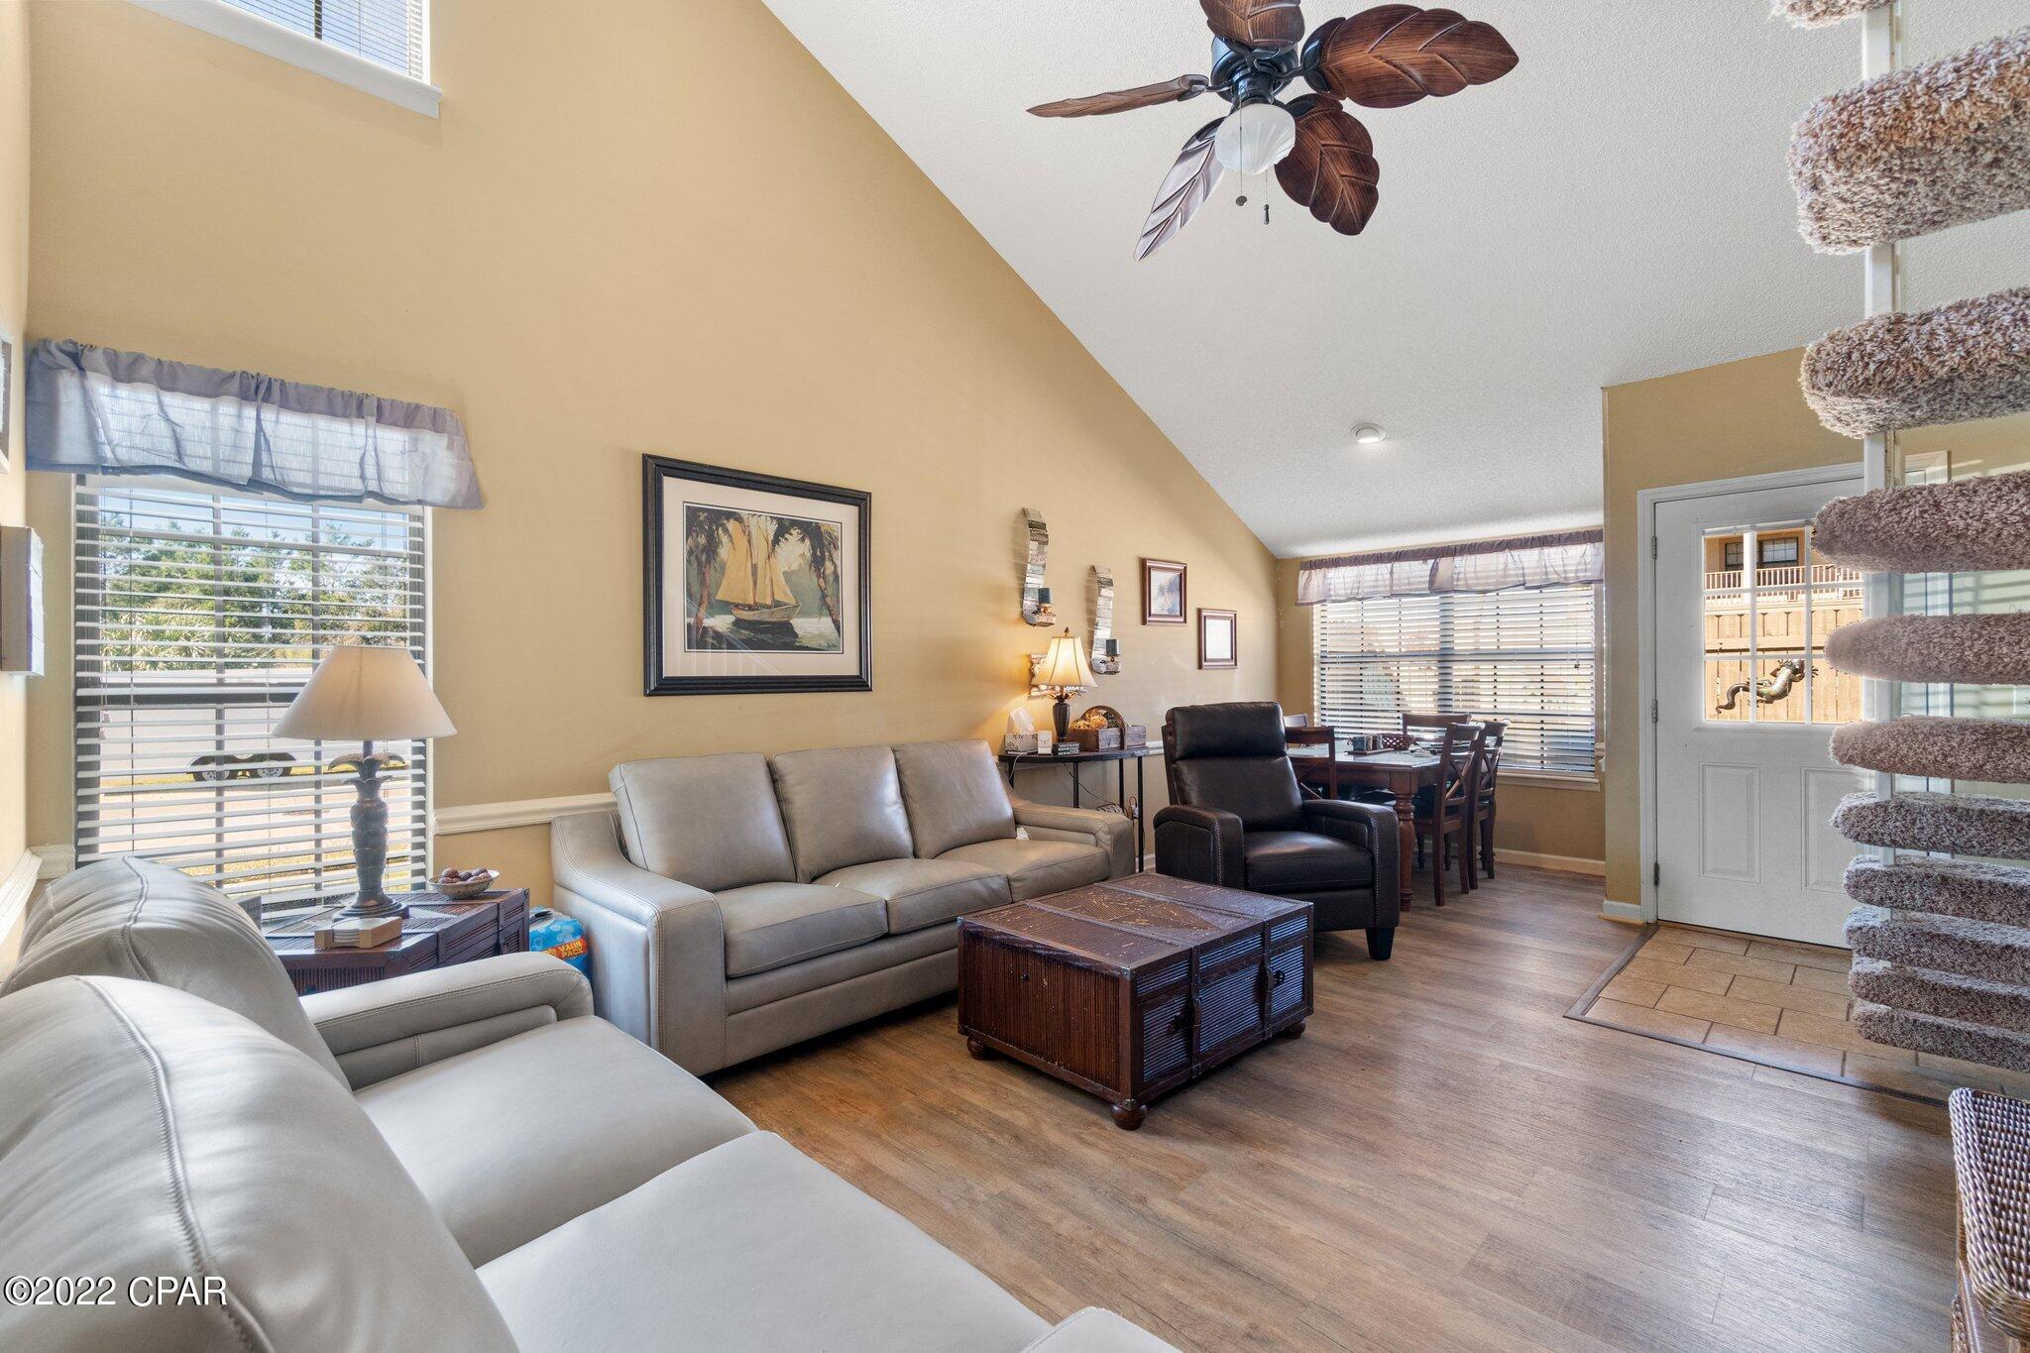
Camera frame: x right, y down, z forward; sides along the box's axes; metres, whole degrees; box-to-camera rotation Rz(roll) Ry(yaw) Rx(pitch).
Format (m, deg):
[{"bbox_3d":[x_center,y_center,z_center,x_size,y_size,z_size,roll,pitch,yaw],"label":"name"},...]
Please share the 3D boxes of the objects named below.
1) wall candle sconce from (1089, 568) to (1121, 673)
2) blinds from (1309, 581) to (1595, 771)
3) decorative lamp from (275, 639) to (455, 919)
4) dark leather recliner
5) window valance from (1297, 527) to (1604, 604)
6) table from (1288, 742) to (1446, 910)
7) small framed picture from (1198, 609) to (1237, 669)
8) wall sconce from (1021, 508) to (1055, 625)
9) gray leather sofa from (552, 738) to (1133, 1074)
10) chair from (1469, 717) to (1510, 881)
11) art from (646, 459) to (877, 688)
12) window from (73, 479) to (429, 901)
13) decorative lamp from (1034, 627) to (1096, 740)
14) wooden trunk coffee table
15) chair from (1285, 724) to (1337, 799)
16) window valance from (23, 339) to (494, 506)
[{"bbox_3d":[0.542,-0.326,4.975,0.145,0.635,0.130,0,0,-44],"label":"wall candle sconce"},{"bbox_3d":[2.883,-0.064,5.725,0.060,1.330,1.760,0,0,-44],"label":"blinds"},{"bbox_3d":[-1.799,0.276,2.345,0.410,0.755,0.410,0,0,-43],"label":"decorative lamp"},{"bbox_3d":[1.161,0.675,3.966,0.830,1.090,0.890,0,0,-10],"label":"dark leather recliner"},{"bbox_3d":[2.838,-0.708,5.661,0.090,0.325,2.040,0,0,-43],"label":"window valance"},{"bbox_3d":[2.186,0.837,5.075,1.400,0.750,0.940,0,0,-43],"label":"table"},{"bbox_3d":[1.455,-0.263,6.036,0.460,0.430,0.030,0,0,-43],"label":"small framed picture"},{"bbox_3d":[0.139,-0.617,4.732,0.145,0.630,0.120,0,0,-43],"label":"wall sconce"},{"bbox_3d":[-0.528,0.756,3.355,2.110,0.900,0.880,0,0,-44],"label":"gray leather sofa"},{"bbox_3d":[2.584,0.714,4.989,0.450,0.955,0.520,0,0,-44],"label":"chair"},{"bbox_3d":[-1.057,-0.393,3.655,1.030,0.930,0.040,0,0,-43],"label":"art"},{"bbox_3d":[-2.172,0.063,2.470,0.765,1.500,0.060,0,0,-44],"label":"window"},{"bbox_3d":[0.262,0.047,4.624,0.330,0.600,0.330,0,0,0],"label":"decorative lamp"},{"bbox_3d":[0.414,0.982,2.756,0.951,0.437,0.688,0,0,-43],"label":"wooden trunk coffee table"},{"bbox_3d":[1.641,0.736,4.574,0.540,0.960,0.460,0,0,-43],"label":"chair"},{"bbox_3d":[-2.096,-0.672,2.429,0.960,0.330,0.100,0,0,-44],"label":"window valance"}]

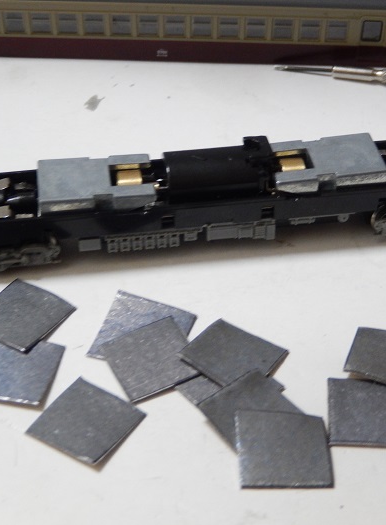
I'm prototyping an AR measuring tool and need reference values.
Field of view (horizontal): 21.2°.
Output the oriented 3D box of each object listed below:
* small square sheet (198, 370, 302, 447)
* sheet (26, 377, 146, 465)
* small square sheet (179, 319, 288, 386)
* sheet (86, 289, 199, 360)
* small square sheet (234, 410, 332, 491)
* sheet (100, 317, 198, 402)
[{"bbox_3d":[0.010,0.025,0.171,0.014,0.001,0.014,-27,49,-27],"label":"small square sheet"},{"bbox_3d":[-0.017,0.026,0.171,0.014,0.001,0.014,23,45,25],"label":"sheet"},{"bbox_3d":[0.007,0.016,0.182,0.015,0.001,0.014,25,42,25],"label":"small square sheet"},{"bbox_3d":[-0.009,0.013,0.186,0.015,0.001,0.015,14,44,13],"label":"sheet"},{"bbox_3d":[0.015,0.030,0.165,0.015,0.001,0.015,1,41,-2],"label":"small square sheet"},{"bbox_3d":[-0.007,0.017,0.181,0.014,0.001,0.014,-19,46,-17],"label":"sheet"}]

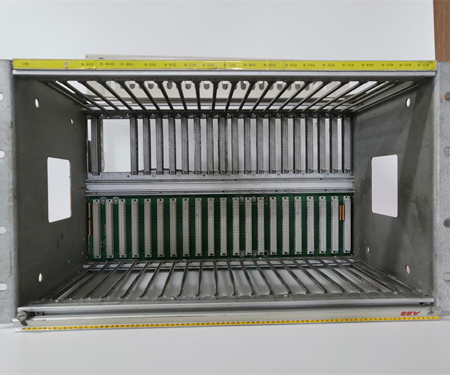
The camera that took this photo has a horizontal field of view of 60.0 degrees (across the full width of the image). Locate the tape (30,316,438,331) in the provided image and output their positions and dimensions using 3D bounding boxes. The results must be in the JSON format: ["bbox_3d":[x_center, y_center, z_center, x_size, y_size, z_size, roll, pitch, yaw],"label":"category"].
[{"bbox_3d":[0.012,0.138,0.399,0.427,0.004,0.002,0,-9,-3],"label":"tape"}]

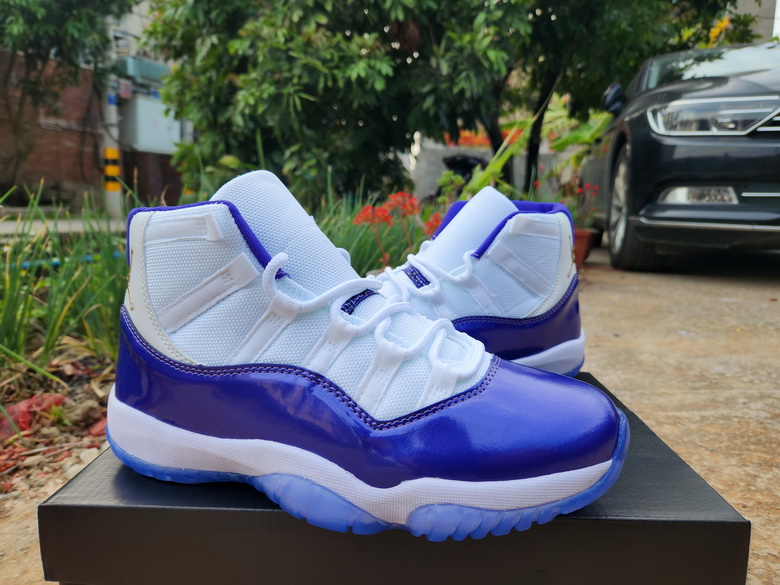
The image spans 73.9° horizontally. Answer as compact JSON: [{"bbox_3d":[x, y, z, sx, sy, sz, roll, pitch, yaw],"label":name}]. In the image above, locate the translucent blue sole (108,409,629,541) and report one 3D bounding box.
[{"bbox_3d":[-0.025,0.080,0.292,0.297,0.052,0.104,3,10,14],"label":"translucent blue sole"}]

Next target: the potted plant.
[{"bbox_3d":[0.925,-0.344,2.600,0.250,0.450,0.240,1,9,2],"label":"potted plant"}]

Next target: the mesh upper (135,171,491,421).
[{"bbox_3d":[-0.046,-0.006,0.283,0.204,0.119,0.090,3,10,14],"label":"mesh upper"}]

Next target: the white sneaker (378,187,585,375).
[{"bbox_3d":[0.031,-0.001,0.416,0.297,0.172,0.105,-3,10,-20],"label":"white sneaker"}]

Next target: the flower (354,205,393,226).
[{"bbox_3d":[-0.040,-0.186,1.250,0.090,0.055,0.085,1,9,2],"label":"flower"}]

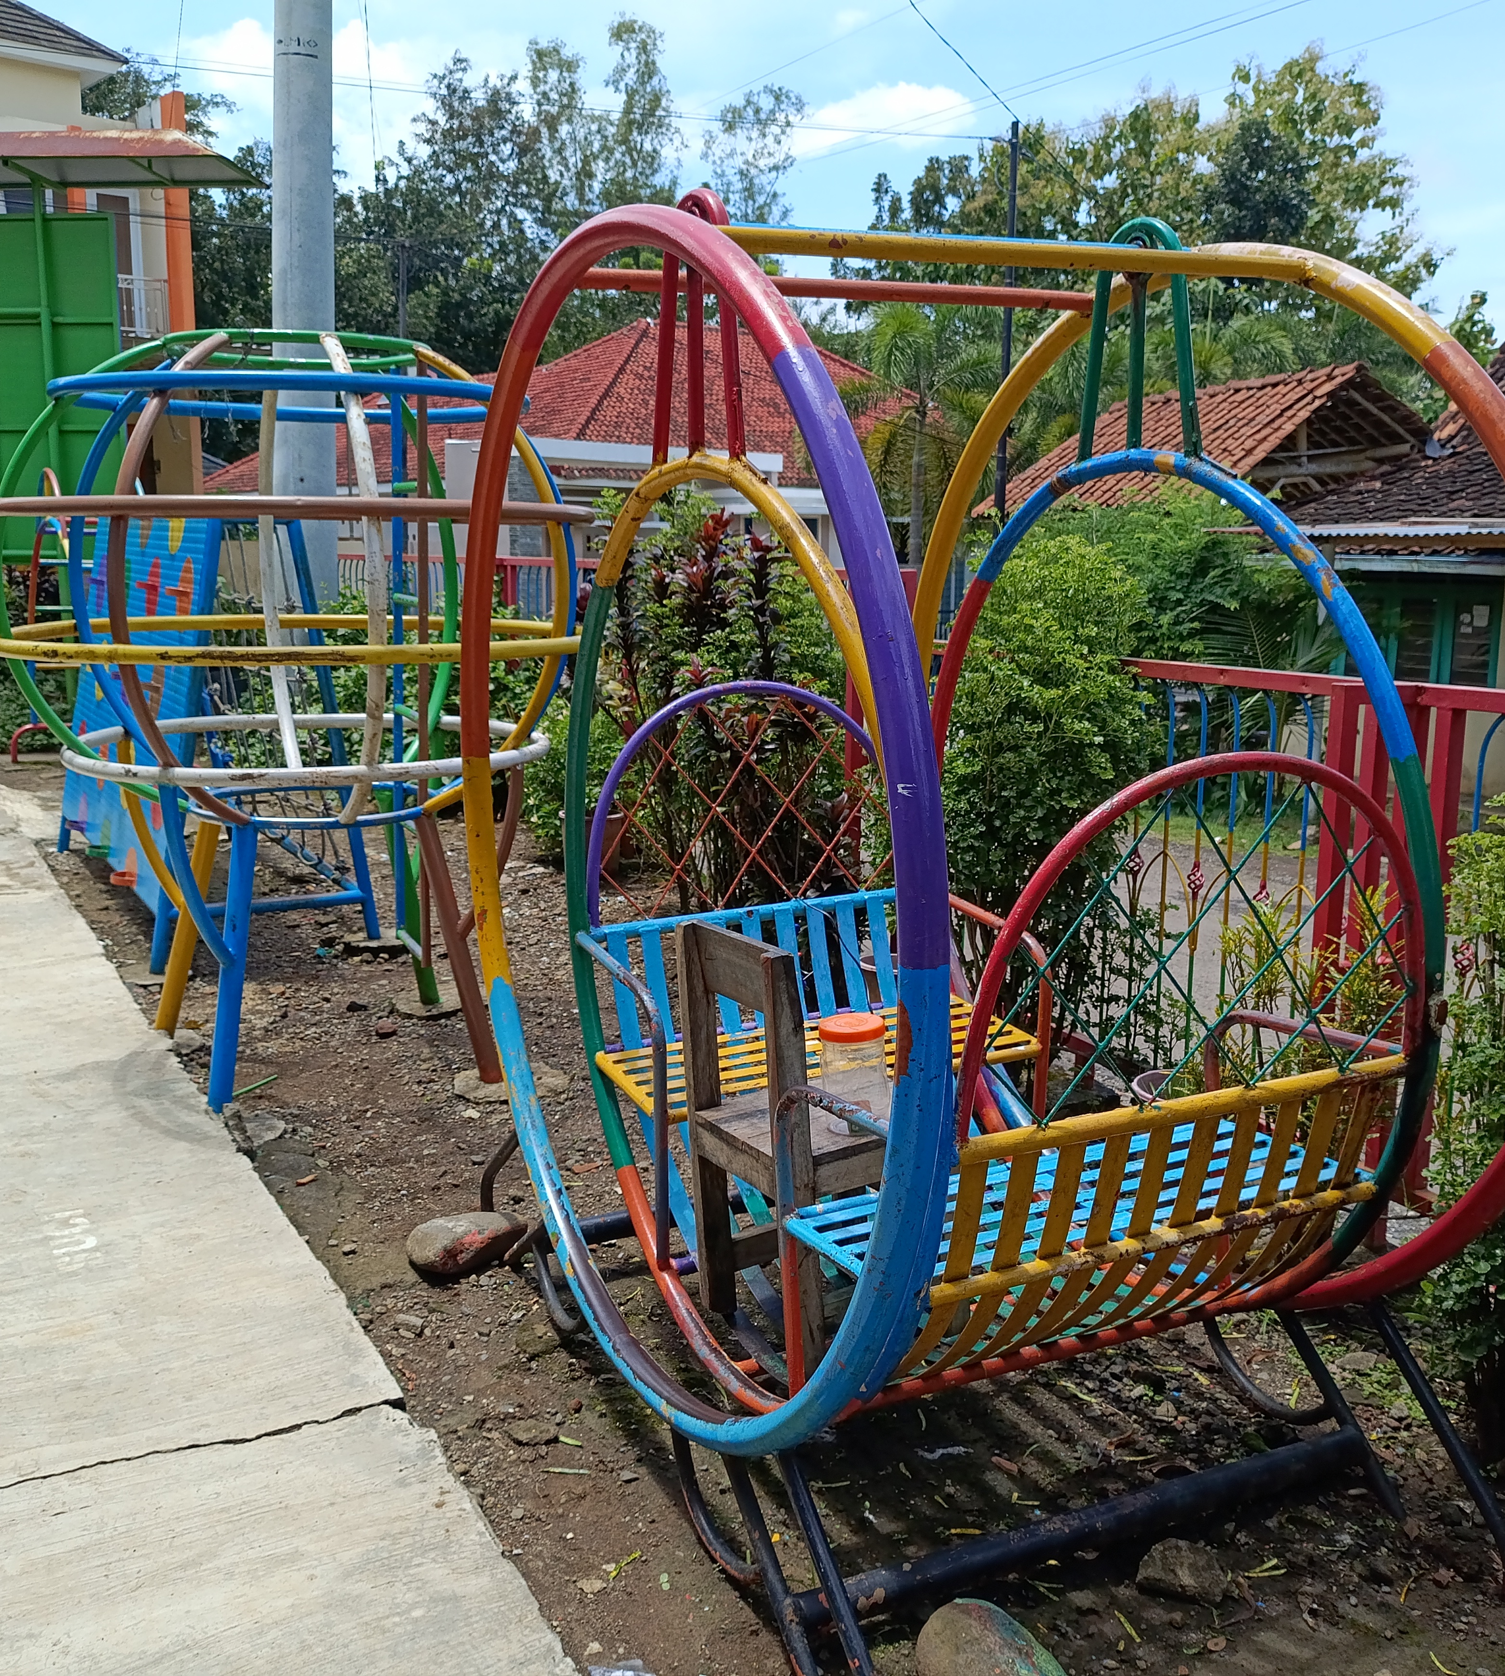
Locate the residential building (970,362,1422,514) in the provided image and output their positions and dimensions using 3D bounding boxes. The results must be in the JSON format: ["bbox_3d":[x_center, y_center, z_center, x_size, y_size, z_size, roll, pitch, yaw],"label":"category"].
[{"bbox_3d":[6.206,-3.694,20.919,4.700,4.700,5.000,-4,11,-23],"label":"residential building"}]

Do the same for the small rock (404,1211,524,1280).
[{"bbox_3d":[-0.584,0.788,3.249,0.240,0.130,0.170,-2,11,-11],"label":"small rock"}]

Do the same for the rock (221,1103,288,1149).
[{"bbox_3d":[-1.208,0.686,3.918,0.160,0.080,0.140,-3,11,-18],"label":"rock"}]

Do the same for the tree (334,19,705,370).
[{"bbox_3d":[-4.806,-10.774,34.630,8.200,12.620,7.500,-1,10,-8],"label":"tree"}]

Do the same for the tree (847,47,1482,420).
[{"bbox_3d":[7.356,-8.672,29.917,12.000,11.160,10.000,3,11,13],"label":"tree"}]

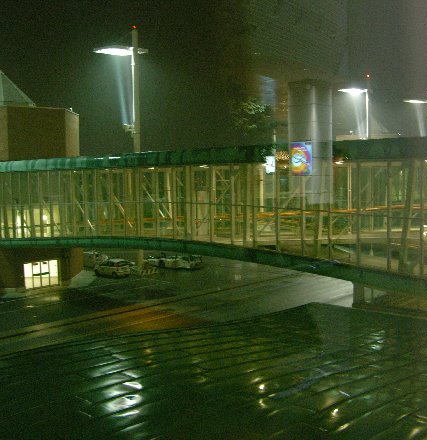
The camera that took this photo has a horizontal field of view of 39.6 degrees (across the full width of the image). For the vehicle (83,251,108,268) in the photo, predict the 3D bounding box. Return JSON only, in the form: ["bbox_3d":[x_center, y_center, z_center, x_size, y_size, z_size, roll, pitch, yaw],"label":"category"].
[{"bbox_3d":[-13.028,4.106,62.592,4.300,1.800,1.750,3,6,42],"label":"vehicle"}]

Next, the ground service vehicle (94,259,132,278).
[{"bbox_3d":[-9.743,4.642,57.307,4.000,1.480,1.680,3,6,42],"label":"ground service vehicle"}]

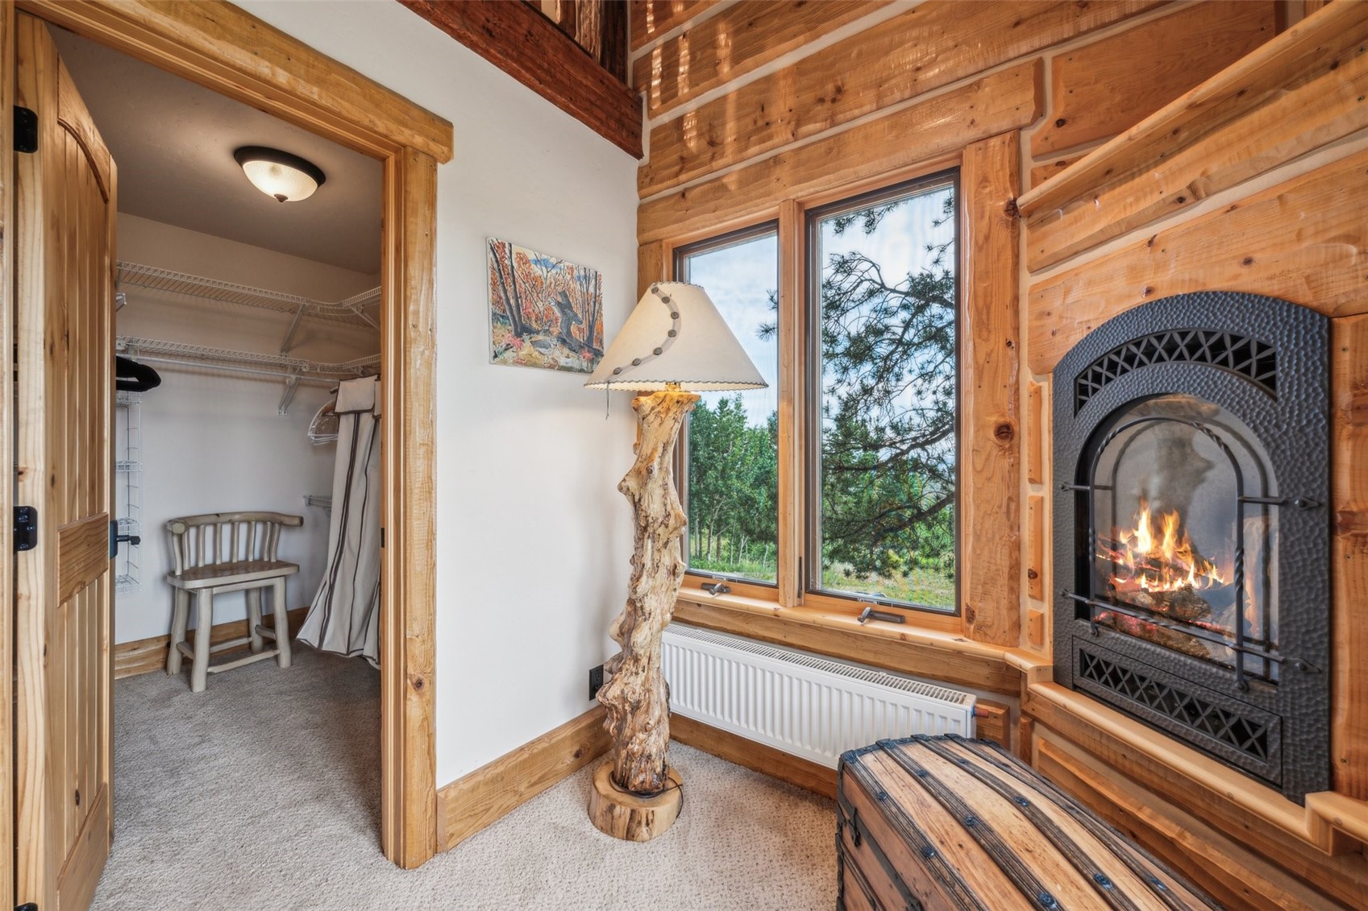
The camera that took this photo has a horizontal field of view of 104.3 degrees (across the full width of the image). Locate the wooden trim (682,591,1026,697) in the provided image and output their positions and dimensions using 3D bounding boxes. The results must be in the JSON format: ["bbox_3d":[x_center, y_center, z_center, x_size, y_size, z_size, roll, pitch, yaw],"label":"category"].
[{"bbox_3d":[0.379,0.609,1.897,1.370,0.130,0.090,0,0,36],"label":"wooden trim"}]

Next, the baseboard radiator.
[{"bbox_3d":[0.320,0.839,1.834,1.200,0.306,0.100,0,0,36],"label":"baseboard radiator"}]

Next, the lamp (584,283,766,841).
[{"bbox_3d":[-0.024,0.312,1.745,0.595,1.730,0.595,0,0,0],"label":"lamp"}]

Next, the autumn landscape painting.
[{"bbox_3d":[-0.476,-0.503,1.903,0.025,0.410,0.495,0,2,38],"label":"autumn landscape painting"}]

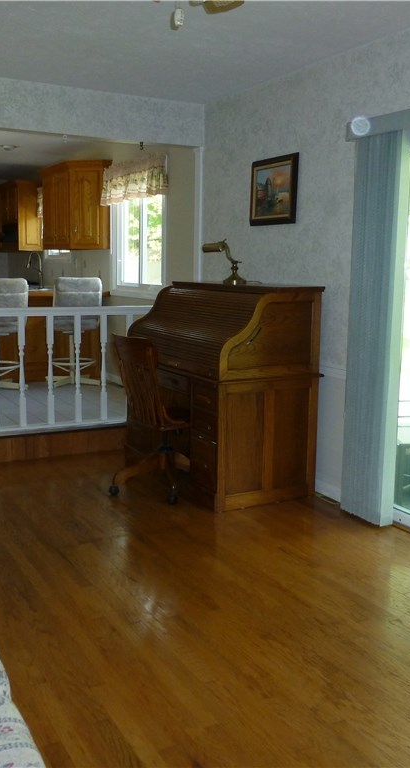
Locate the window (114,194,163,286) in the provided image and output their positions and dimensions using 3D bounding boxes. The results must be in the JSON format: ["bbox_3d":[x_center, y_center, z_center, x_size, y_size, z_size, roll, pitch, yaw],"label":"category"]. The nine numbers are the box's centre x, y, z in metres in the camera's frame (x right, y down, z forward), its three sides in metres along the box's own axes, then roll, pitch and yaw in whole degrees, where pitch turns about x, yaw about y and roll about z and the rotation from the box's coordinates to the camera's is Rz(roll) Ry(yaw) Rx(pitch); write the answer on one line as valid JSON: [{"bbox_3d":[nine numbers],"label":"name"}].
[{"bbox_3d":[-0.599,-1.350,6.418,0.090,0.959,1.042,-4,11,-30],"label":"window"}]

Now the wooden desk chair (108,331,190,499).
[{"bbox_3d":[-0.281,0.193,4.426,0.580,0.959,0.540,-6,12,-37],"label":"wooden desk chair"}]

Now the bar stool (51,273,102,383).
[{"bbox_3d":[-1.319,-0.540,7.210,0.500,1.060,0.500,-4,10,-24],"label":"bar stool"}]

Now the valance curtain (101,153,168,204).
[{"bbox_3d":[-0.616,-1.795,6.263,0.110,0.317,1.307,-4,11,-30],"label":"valance curtain"}]

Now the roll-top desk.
[{"bbox_3d":[0.070,-0.015,4.562,0.702,1.239,1.325,-5,10,-28],"label":"roll-top desk"}]

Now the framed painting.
[{"bbox_3d":[0.446,-1.223,4.522,0.030,0.413,0.499,-5,10,-30],"label":"framed painting"}]

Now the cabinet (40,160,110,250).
[{"bbox_3d":[-1.359,-1.802,7.326,0.340,0.828,1.192,-5,10,-30],"label":"cabinet"}]

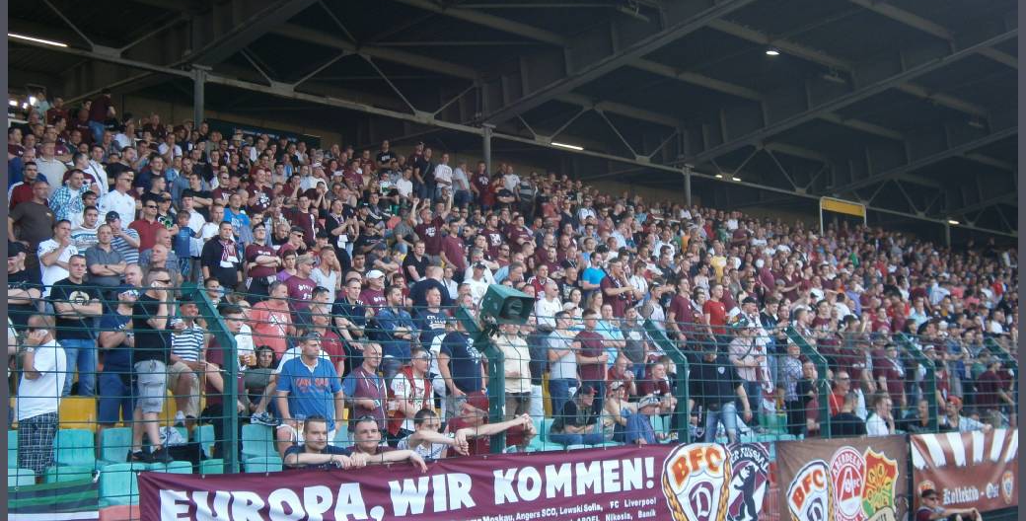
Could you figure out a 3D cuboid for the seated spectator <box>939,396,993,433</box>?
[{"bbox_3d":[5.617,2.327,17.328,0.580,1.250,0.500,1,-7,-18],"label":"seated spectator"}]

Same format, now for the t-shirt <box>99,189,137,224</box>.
[{"bbox_3d":[-5.372,-0.652,18.965,0.460,0.640,0.300,4,-9,-40],"label":"t-shirt"}]

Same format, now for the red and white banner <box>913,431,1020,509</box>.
[{"bbox_3d":[5.556,2.517,16.906,0.040,0.940,2.950,-7,-9,42],"label":"red and white banner"}]

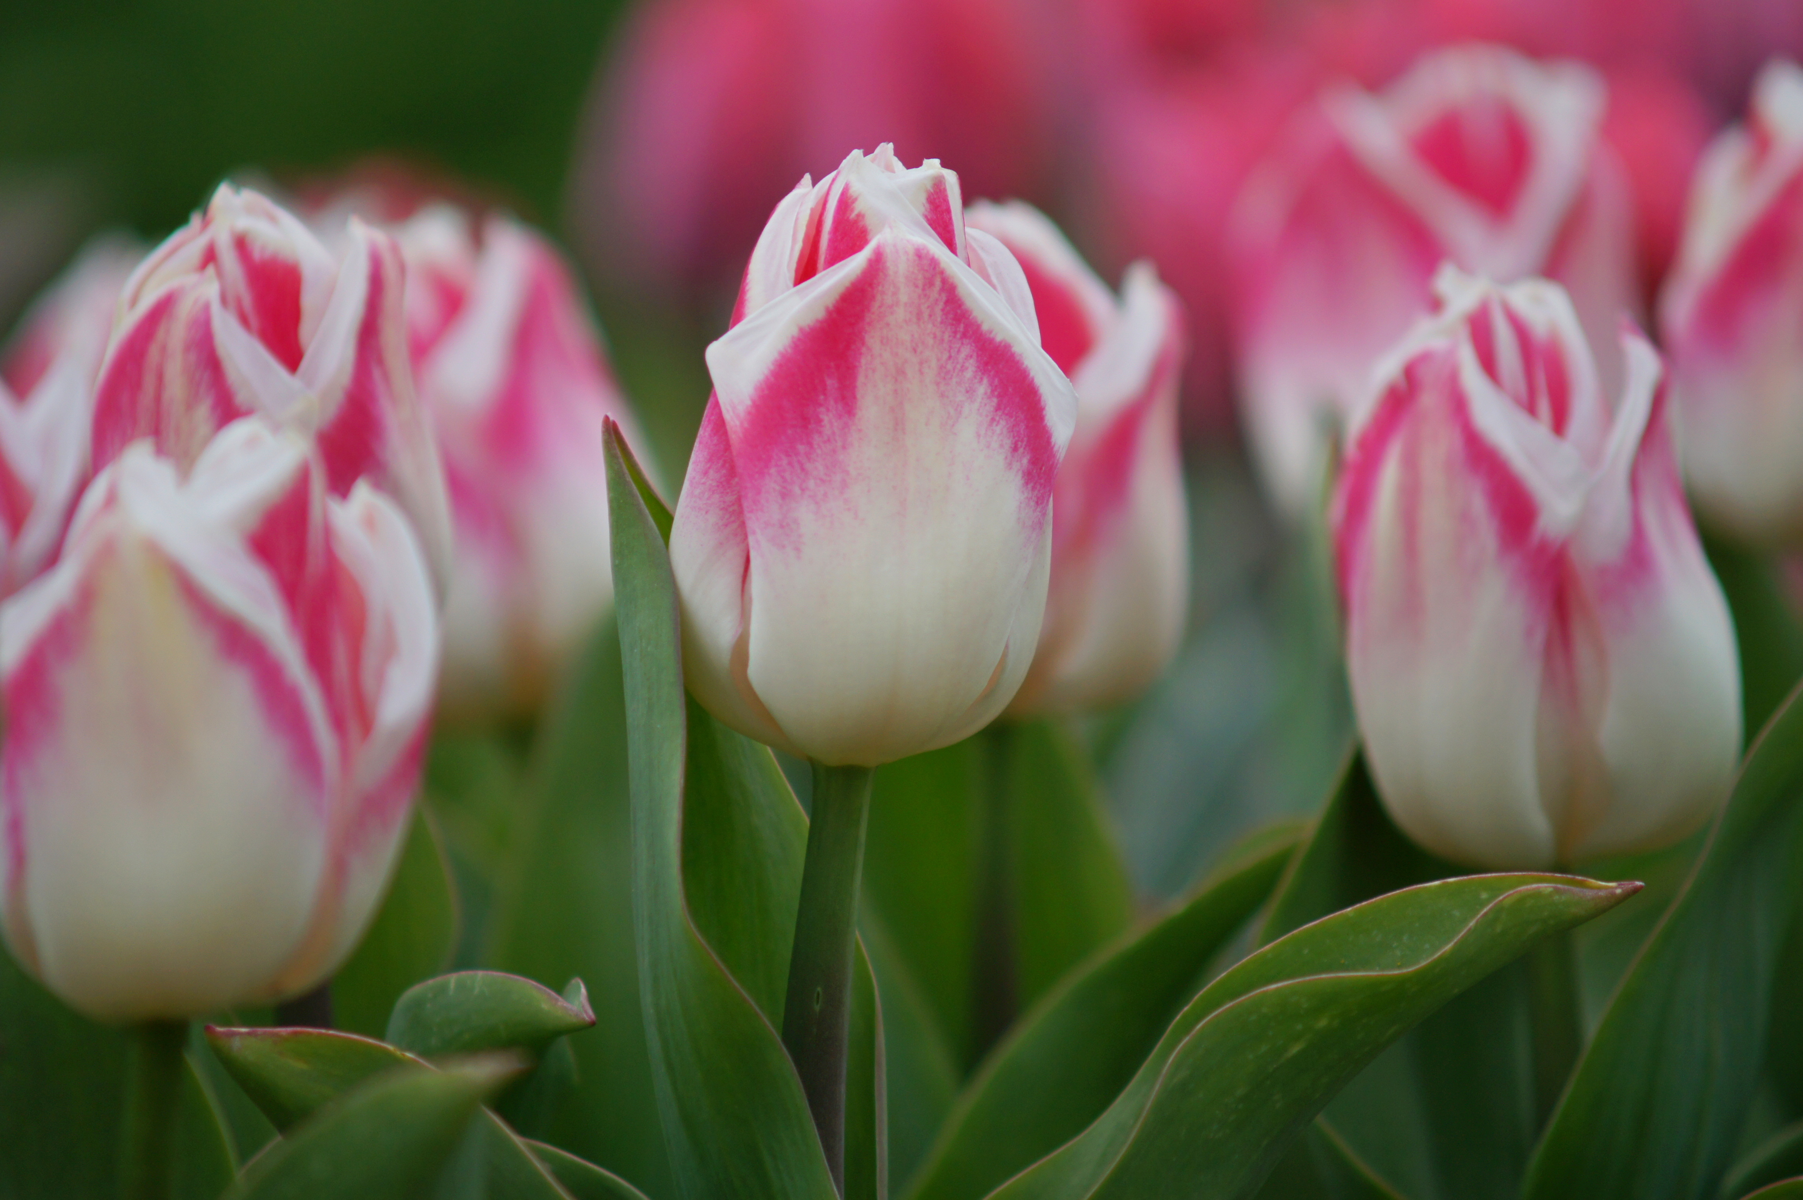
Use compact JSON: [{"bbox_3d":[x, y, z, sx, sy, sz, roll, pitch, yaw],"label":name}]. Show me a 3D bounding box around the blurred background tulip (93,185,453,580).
[{"bbox_3d":[-0.070,-0.016,1.740,0.040,0.058,0.040,0,7,0],"label":"blurred background tulip"}]

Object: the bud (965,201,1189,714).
[{"bbox_3d":[0.012,-0.016,1.780,0.040,0.057,0.039,0,7,0],"label":"bud"}]

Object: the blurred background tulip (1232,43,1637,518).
[{"bbox_3d":[0.064,-0.034,1.870,0.047,0.061,0.046,0,7,0],"label":"blurred background tulip"}]

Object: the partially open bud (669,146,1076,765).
[{"bbox_3d":[-0.003,-0.016,1.700,0.044,0.066,0.043,0,7,0],"label":"partially open bud"}]

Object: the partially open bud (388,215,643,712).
[{"bbox_3d":[-0.045,-0.015,1.810,0.035,0.058,0.034,0,7,0],"label":"partially open bud"}]

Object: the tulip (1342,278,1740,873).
[{"bbox_3d":[0.070,-0.004,1.740,0.045,0.066,0.044,0,7,0],"label":"tulip"}]

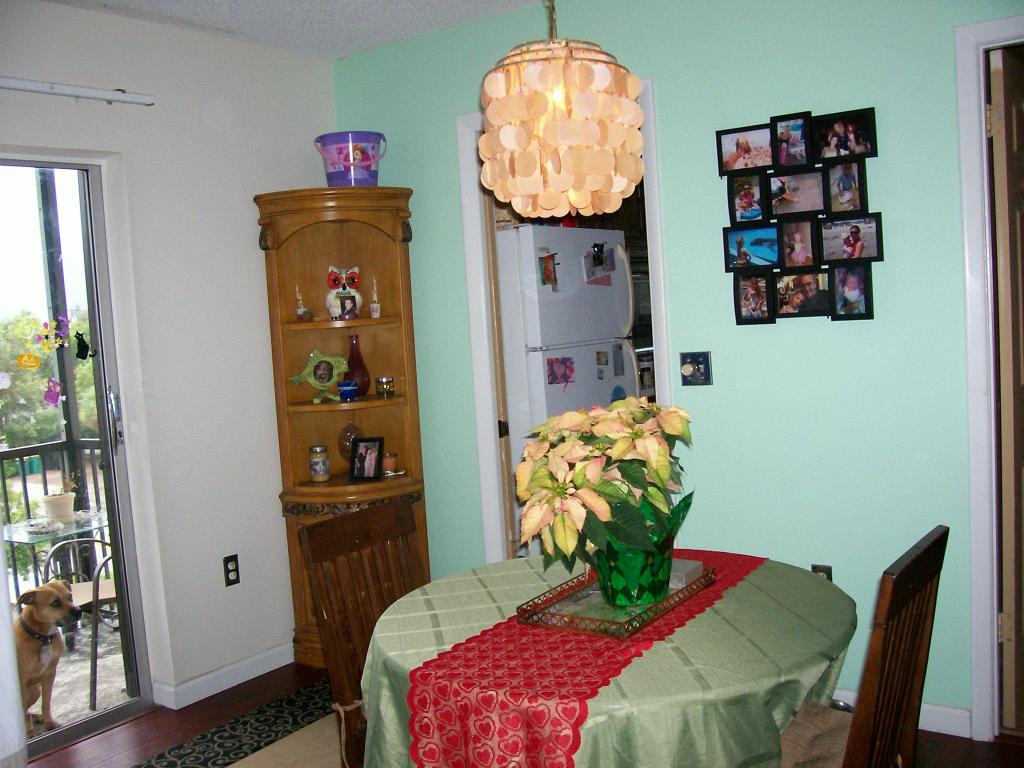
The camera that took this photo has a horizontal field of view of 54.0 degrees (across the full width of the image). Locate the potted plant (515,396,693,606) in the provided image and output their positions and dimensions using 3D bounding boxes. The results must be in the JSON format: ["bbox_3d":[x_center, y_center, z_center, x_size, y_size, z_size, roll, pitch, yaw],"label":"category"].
[{"bbox_3d":[0.194,0.244,2.105,0.370,0.440,0.360,-3,5,5],"label":"potted plant"}]

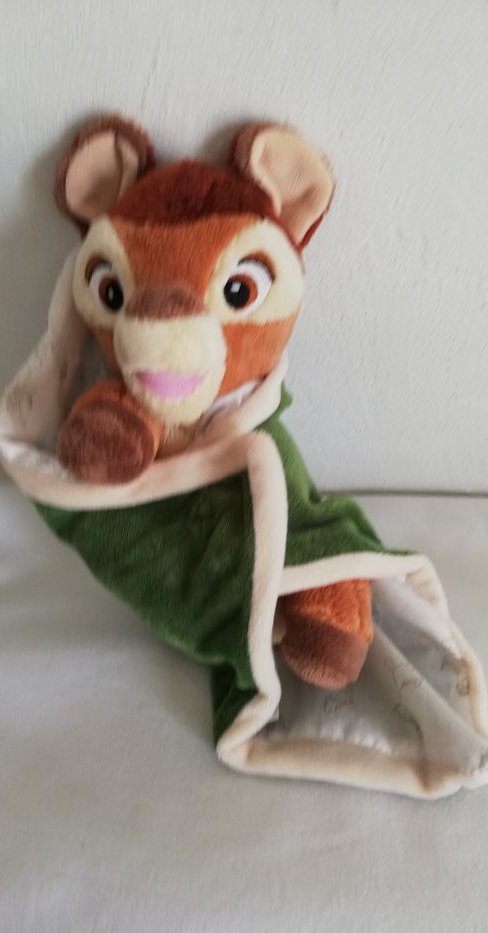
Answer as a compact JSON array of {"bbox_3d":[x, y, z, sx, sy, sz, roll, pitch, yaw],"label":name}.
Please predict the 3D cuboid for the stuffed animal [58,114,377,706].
[{"bbox_3d":[-0.013,-0.042,0.374,0.153,0.322,0.123,-10,-3,6],"label":"stuffed animal"}]

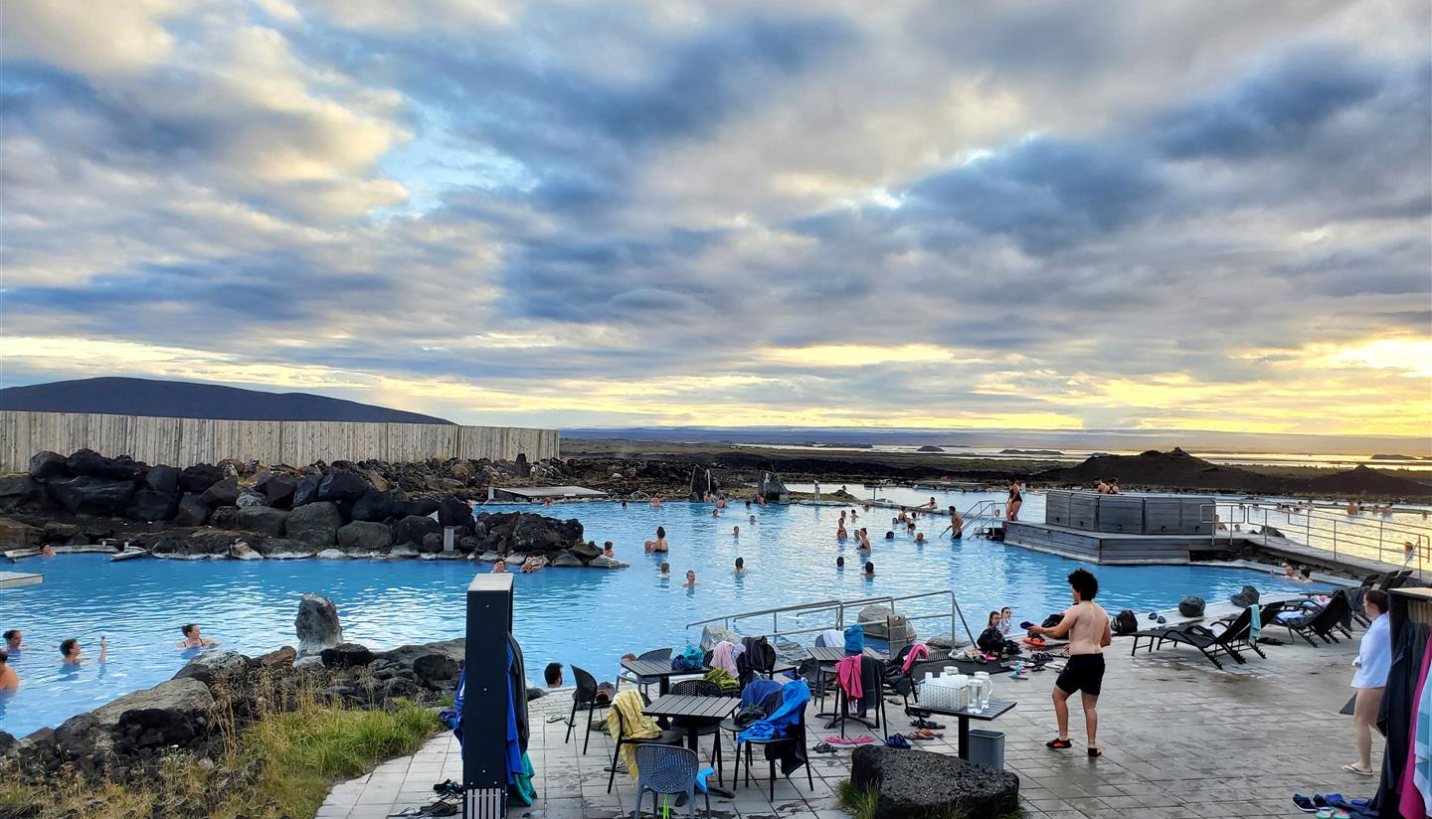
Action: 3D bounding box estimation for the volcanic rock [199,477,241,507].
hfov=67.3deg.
[{"bbox_3d":[-14.900,2.486,32.300,1.250,0.920,1.000,1,-2,-25],"label":"volcanic rock"}]

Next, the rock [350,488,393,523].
[{"bbox_3d":[-9.707,2.710,30.300,1.200,0.980,1.050,1,-1,-18],"label":"rock"}]

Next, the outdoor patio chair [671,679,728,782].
[{"bbox_3d":[-0.175,2.841,9.530,0.480,0.820,0.560,1,-1,-3],"label":"outdoor patio chair"}]

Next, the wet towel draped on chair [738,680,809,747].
[{"bbox_3d":[0.501,2.631,9.350,0.420,0.500,0.500,-1,-2,43],"label":"wet towel draped on chair"}]

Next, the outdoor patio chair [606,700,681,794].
[{"bbox_3d":[-0.601,2.814,9.184,0.560,0.810,0.500,0,-1,11],"label":"outdoor patio chair"}]

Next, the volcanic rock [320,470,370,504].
[{"bbox_3d":[-11.430,2.386,33.000,1.530,1.050,1.200,1,-1,-19],"label":"volcanic rock"}]

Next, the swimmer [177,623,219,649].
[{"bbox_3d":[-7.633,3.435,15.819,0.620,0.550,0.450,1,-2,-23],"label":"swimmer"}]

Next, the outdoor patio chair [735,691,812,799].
[{"bbox_3d":[0.515,2.911,9.363,0.530,0.810,0.500,2,-2,-42],"label":"outdoor patio chair"}]

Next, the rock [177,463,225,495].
[{"bbox_3d":[-15.328,2.080,32.000,1.350,0.950,1.100,1,-2,-26],"label":"rock"}]

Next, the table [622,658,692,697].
[{"bbox_3d":[-0.492,2.889,10.552,0.700,0.730,0.630,1,-2,-23],"label":"table"}]

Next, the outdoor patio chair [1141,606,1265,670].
[{"bbox_3d":[6.659,3.095,15.201,0.630,0.870,1.920,2,-2,-43],"label":"outdoor patio chair"}]

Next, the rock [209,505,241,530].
[{"bbox_3d":[-12.848,2.841,28.136,0.830,0.650,0.750,1,-2,-24],"label":"rock"}]

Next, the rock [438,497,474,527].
[{"bbox_3d":[-7.328,2.884,30.300,1.000,0.900,0.950,1,-1,-14],"label":"rock"}]

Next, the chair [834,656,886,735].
[{"bbox_3d":[1.505,2.938,11.110,0.480,0.830,0.560,1,-1,2],"label":"chair"}]

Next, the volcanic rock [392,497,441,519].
[{"bbox_3d":[-8.490,2.798,30.400,1.250,0.750,1.000,1,-1,-16],"label":"volcanic rock"}]

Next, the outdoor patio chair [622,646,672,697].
[{"bbox_3d":[-0.722,2.864,11.293,0.500,0.810,0.550,2,-2,-37],"label":"outdoor patio chair"}]

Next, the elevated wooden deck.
[{"bbox_3d":[11.650,3.938,32.200,3.700,0.680,5.700,1,-1,-11],"label":"elevated wooden deck"}]

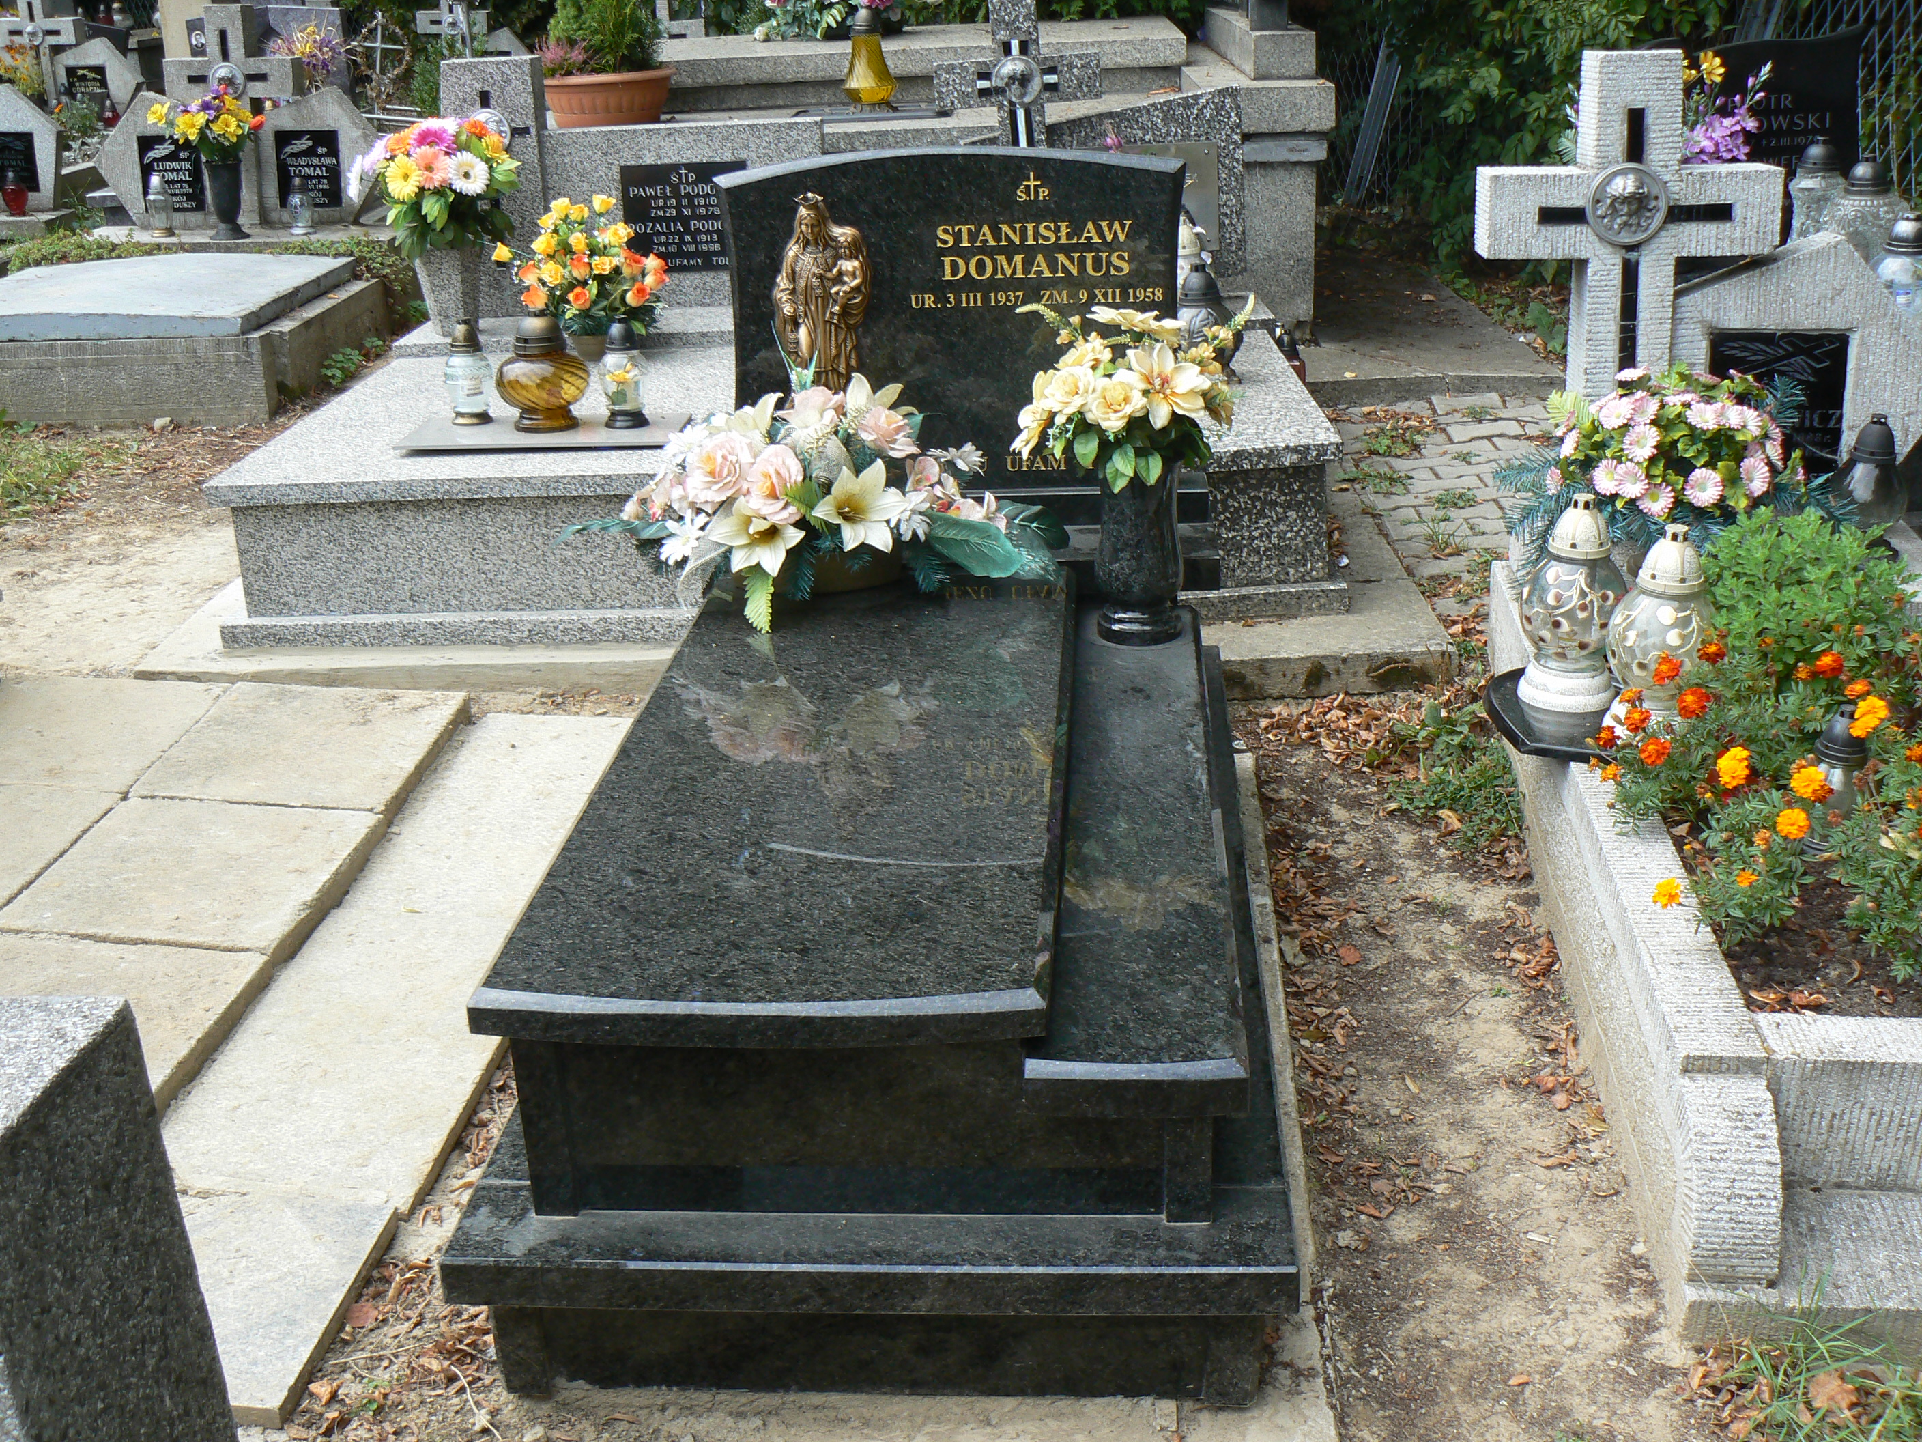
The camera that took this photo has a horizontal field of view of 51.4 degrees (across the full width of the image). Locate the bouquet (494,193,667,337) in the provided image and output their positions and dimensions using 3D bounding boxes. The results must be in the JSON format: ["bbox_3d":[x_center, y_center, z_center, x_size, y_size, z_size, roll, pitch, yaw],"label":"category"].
[{"bbox_3d":[-1.079,-1.279,5.646,0.493,0.411,0.397,-2,22,2],"label":"bouquet"}]

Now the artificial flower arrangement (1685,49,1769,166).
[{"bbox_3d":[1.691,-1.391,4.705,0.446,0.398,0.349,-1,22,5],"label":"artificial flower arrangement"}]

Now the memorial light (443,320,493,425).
[{"bbox_3d":[-1.149,-0.812,4.665,0.110,0.222,0.110,-1,22,5],"label":"memorial light"}]

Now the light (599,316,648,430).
[{"bbox_3d":[-0.814,-0.842,4.804,0.118,0.264,0.115,-2,22,2],"label":"light"}]

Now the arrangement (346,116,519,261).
[{"bbox_3d":[-1.548,-1.556,5.870,0.510,0.418,0.452,-2,22,2],"label":"arrangement"}]

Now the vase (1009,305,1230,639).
[{"bbox_3d":[0.272,-0.418,3.340,0.367,0.562,0.329,-1,22,5],"label":"vase"}]

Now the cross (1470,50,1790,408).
[{"bbox_3d":[1.251,-0.827,3.784,0.526,0.831,0.131,-1,22,5],"label":"cross"}]

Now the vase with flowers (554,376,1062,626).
[{"bbox_3d":[-0.238,-0.401,3.451,0.815,0.383,0.456,-1,22,5],"label":"vase with flowers"}]

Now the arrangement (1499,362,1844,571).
[{"bbox_3d":[1.255,-0.449,3.566,0.582,0.330,0.427,-1,22,5],"label":"arrangement"}]

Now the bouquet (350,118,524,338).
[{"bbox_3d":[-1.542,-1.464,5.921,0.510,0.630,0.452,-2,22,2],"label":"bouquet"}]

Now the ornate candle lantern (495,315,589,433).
[{"bbox_3d":[-1.012,-0.845,4.831,0.227,0.269,0.227,-2,22,2],"label":"ornate candle lantern"}]

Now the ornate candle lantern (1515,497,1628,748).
[{"bbox_3d":[0.950,-0.190,3.101,0.168,0.322,0.168,-1,22,5],"label":"ornate candle lantern"}]

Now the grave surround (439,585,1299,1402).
[{"bbox_3d":[-0.040,0.196,3.086,0.955,0.562,1.932,-1,22,5],"label":"grave surround"}]

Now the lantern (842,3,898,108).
[{"bbox_3d":[-0.287,-2.061,6.208,0.170,0.306,0.170,-1,22,5],"label":"lantern"}]

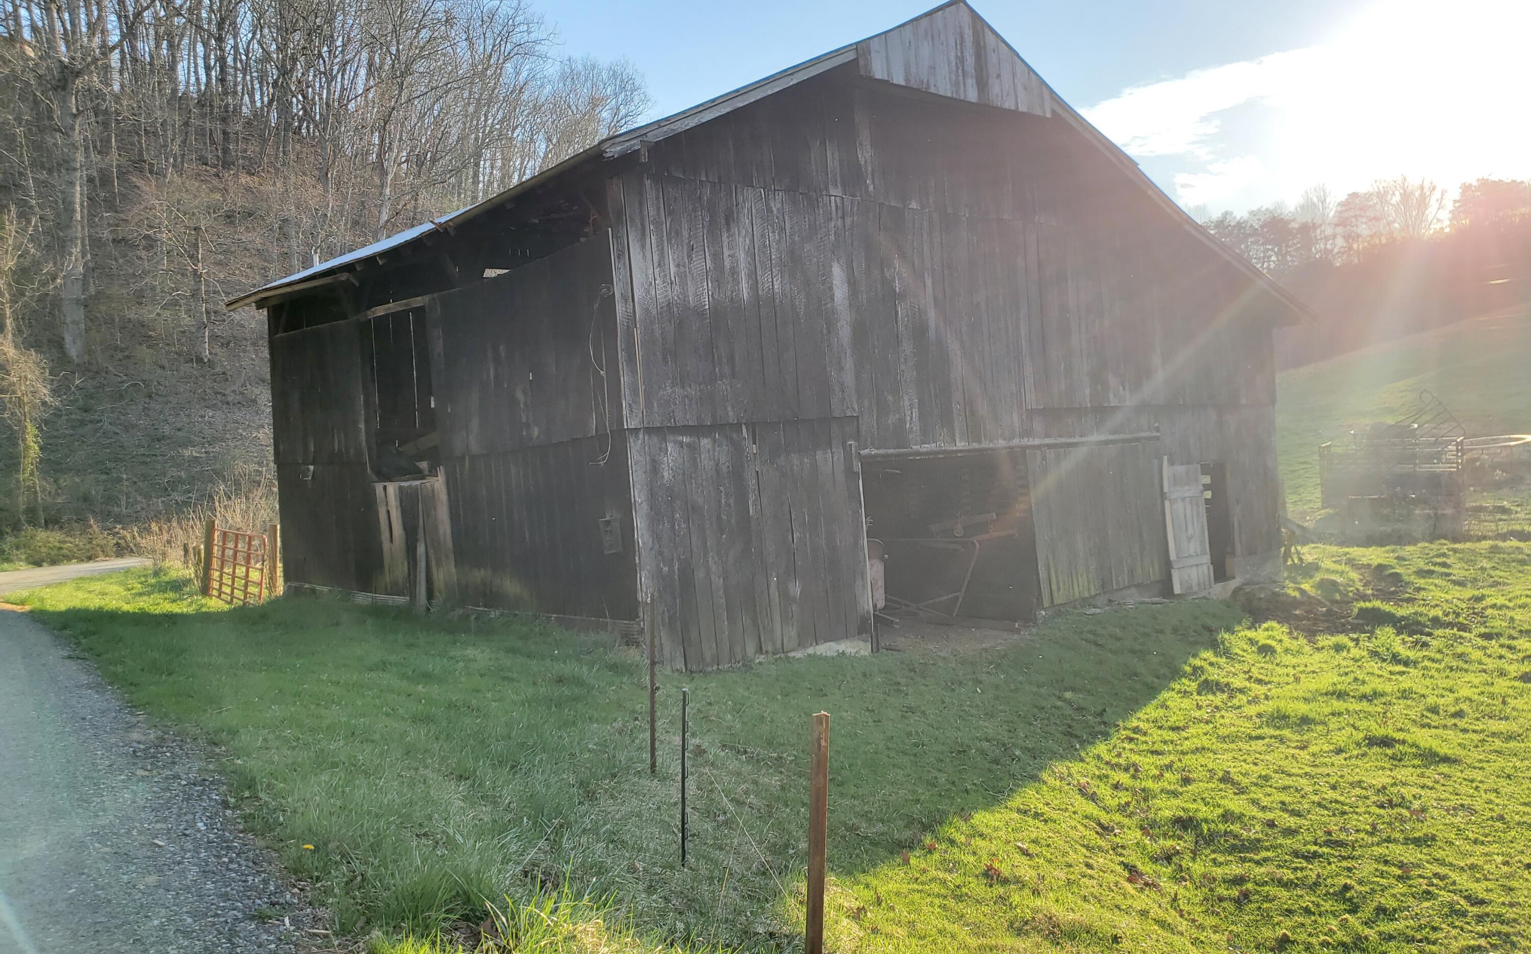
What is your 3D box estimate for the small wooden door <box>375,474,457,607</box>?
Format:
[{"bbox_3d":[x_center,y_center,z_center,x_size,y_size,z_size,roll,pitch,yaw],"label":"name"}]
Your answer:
[{"bbox_3d":[-4.523,0.823,14.803,0.100,1.620,2.070,-4,2,-42],"label":"small wooden door"}]

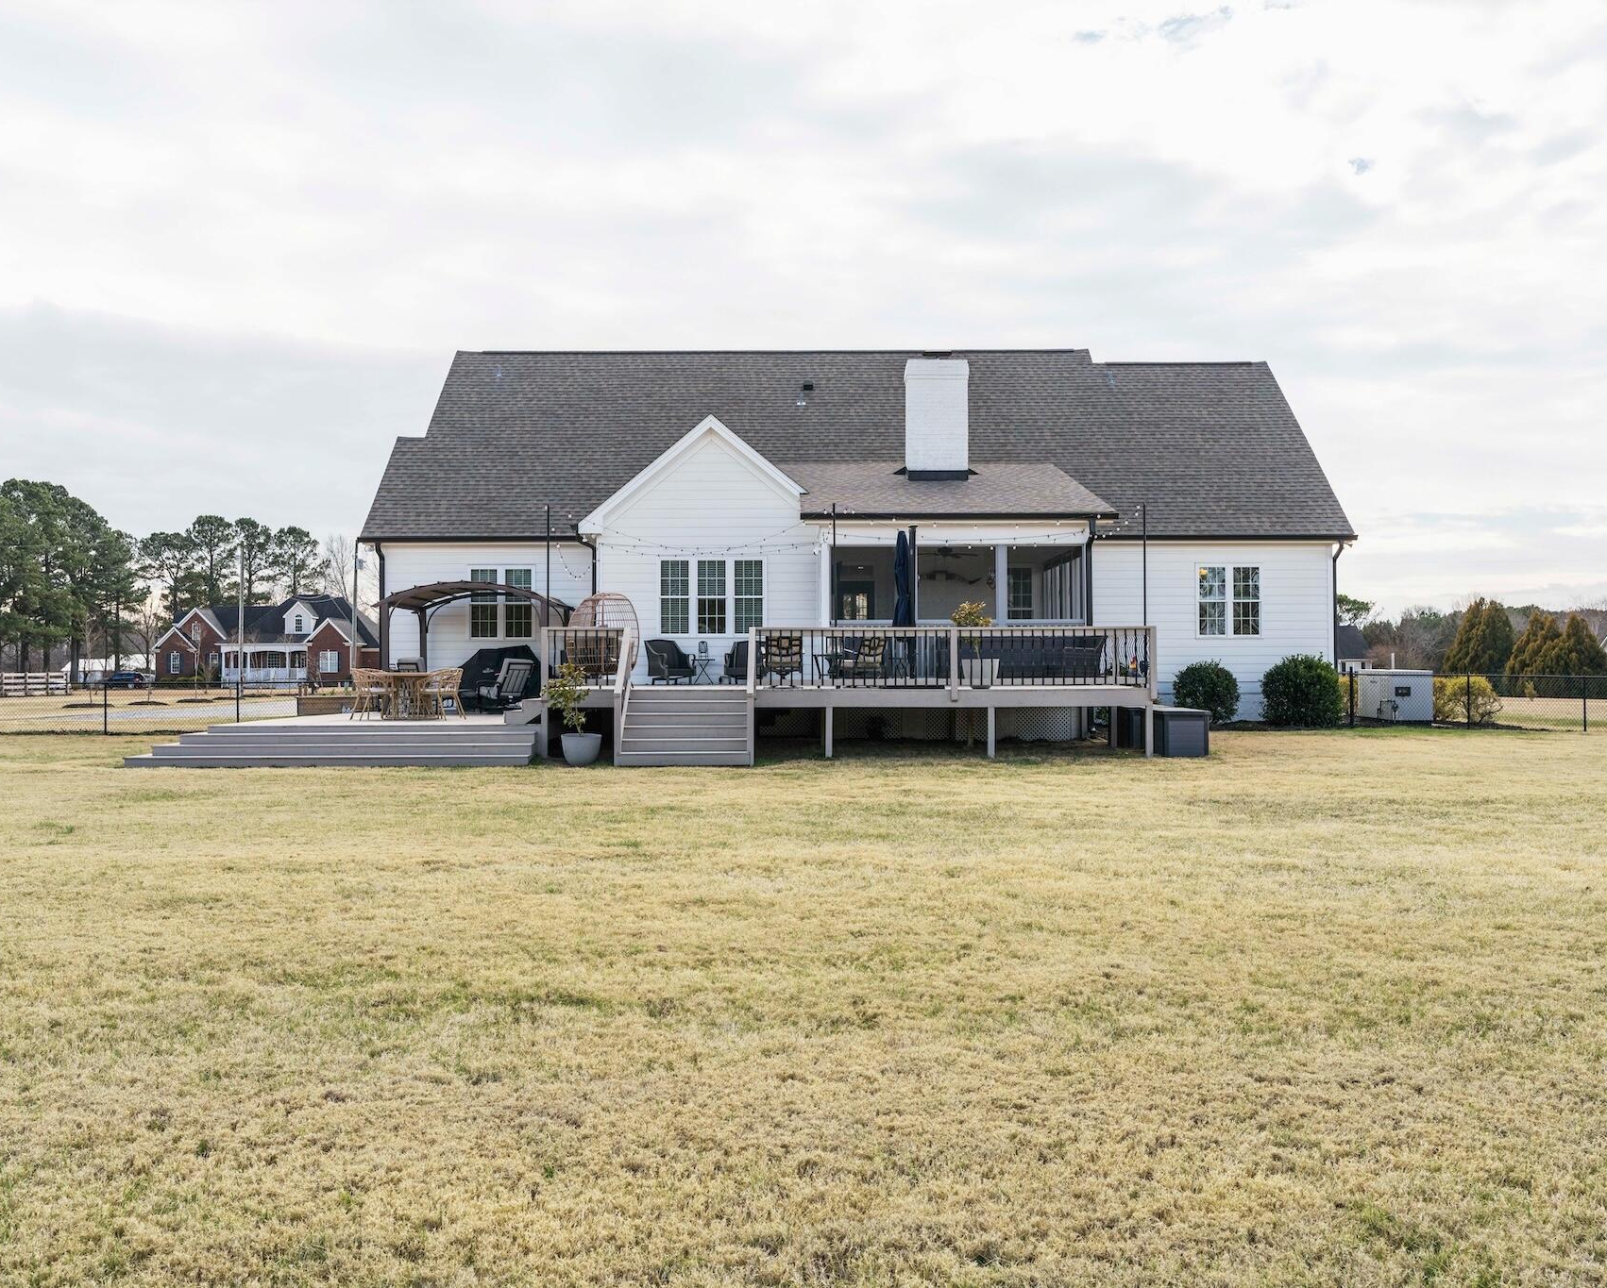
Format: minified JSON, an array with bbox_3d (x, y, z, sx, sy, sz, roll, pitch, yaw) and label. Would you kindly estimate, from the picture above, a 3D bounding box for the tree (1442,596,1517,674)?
[{"bbox_3d":[41.300,0.164,92.005,4.500,6.200,4.400,0,-1,25],"label":"tree"}]

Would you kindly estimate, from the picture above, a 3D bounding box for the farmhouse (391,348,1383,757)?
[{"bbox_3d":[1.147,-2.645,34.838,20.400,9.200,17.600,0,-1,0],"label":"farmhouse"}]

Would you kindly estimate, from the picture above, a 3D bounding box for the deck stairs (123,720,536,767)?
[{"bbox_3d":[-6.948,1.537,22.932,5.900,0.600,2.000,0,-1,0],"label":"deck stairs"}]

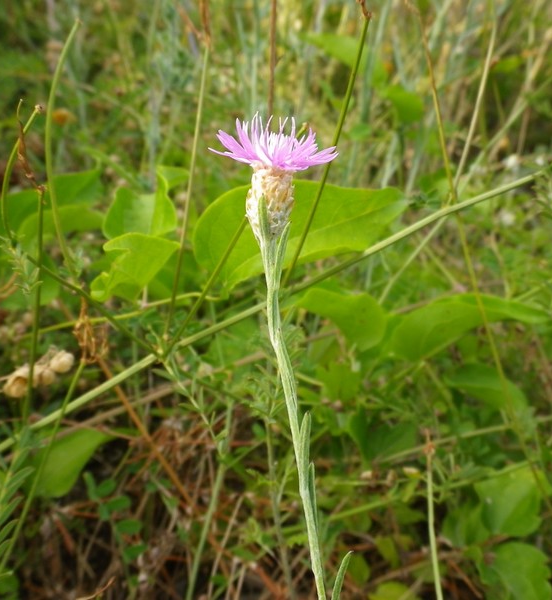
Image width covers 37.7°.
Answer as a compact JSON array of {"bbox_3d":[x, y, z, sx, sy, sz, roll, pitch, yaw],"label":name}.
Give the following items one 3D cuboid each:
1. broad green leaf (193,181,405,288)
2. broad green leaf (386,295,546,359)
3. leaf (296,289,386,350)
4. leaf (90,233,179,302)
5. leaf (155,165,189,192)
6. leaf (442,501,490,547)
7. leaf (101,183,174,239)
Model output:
[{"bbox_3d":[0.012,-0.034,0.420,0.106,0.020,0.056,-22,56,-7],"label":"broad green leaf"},{"bbox_3d":[0.108,0.015,0.450,0.088,0.018,0.045,-5,41,-9],"label":"broad green leaf"},{"bbox_3d":[0.035,0.010,0.430,0.048,0.013,0.036,21,47,0],"label":"leaf"},{"bbox_3d":[-0.070,-0.016,0.400,0.043,0.014,0.040,-6,48,12],"label":"leaf"},{"bbox_3d":[-0.058,-0.068,0.450,0.019,0.008,0.018,16,37,-19],"label":"leaf"},{"bbox_3d":[0.118,0.138,0.500,0.028,0.009,0.031,-18,58,0],"label":"leaf"},{"bbox_3d":[-0.073,-0.046,0.430,0.040,0.014,0.042,0,39,0],"label":"leaf"}]

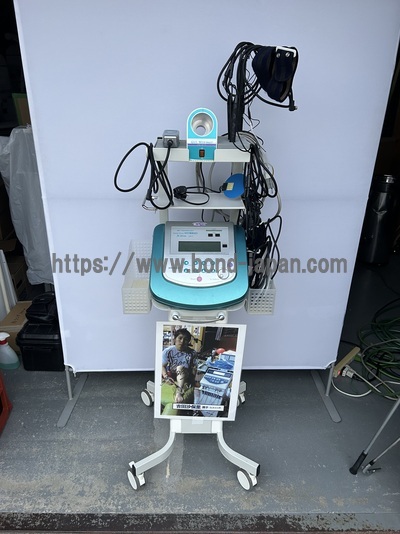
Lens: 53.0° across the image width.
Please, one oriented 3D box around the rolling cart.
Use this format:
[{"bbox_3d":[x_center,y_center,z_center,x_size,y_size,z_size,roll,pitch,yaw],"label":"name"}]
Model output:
[{"bbox_3d":[-0.004,0.160,1.395,0.480,1.240,0.460,1,24,0],"label":"rolling cart"}]

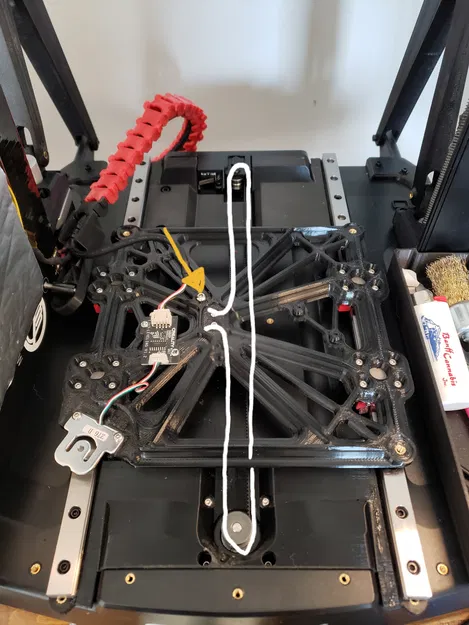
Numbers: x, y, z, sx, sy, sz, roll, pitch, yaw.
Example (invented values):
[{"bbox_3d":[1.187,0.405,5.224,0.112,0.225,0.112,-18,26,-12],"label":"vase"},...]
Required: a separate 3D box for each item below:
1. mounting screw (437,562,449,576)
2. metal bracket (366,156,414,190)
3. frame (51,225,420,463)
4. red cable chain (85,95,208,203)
[{"bbox_3d":[0.104,0.128,0.234,0.006,0.004,0.006,0,53,1],"label":"mounting screw"},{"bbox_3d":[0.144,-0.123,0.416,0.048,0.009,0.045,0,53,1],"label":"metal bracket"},{"bbox_3d":[0.002,0.009,0.308,0.206,0.017,0.189,0,53,1],"label":"frame"},{"bbox_3d":[-0.074,-0.135,0.410,0.040,0.076,0.132,29,59,21],"label":"red cable chain"}]

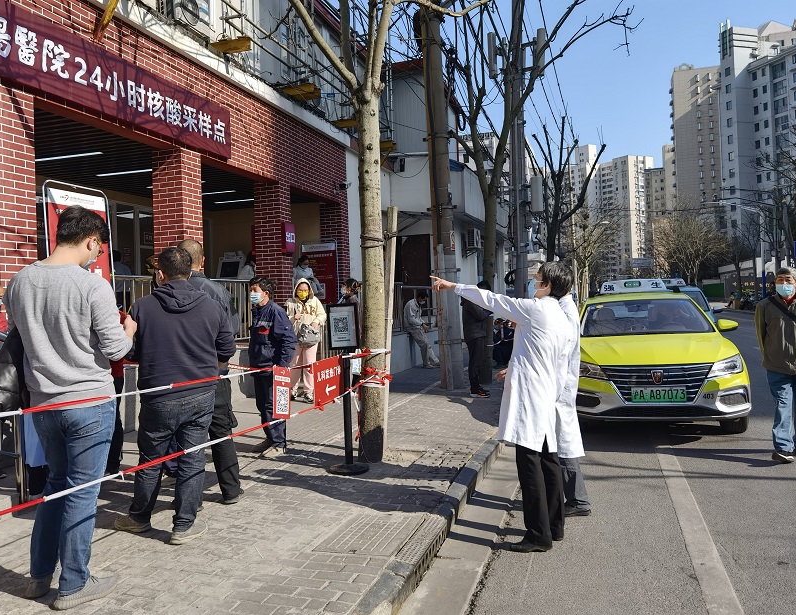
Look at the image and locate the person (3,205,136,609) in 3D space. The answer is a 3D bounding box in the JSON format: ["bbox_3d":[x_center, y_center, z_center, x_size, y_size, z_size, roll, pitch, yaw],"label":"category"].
[{"bbox_3d":[-1.495,0.445,2.920,0.540,1.760,0.480,-1,1,21],"label":"person"}]

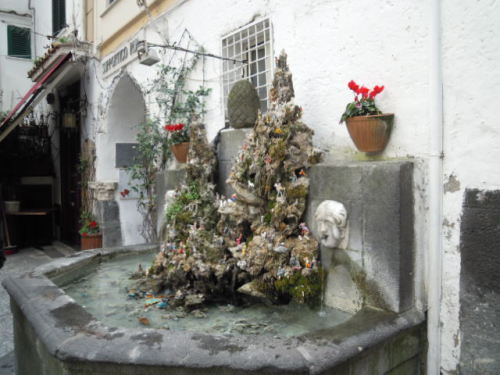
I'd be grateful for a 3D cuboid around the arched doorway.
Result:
[{"bbox_3d":[-1.800,-0.190,6.150,0.400,2.850,1.800,-1,2,-40],"label":"arched doorway"}]

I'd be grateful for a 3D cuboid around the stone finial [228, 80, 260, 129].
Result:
[{"bbox_3d":[-0.047,-0.716,3.490,0.280,0.420,0.280,0,1,0],"label":"stone finial"}]

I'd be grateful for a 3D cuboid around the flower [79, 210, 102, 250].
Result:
[{"bbox_3d":[-2.640,0.770,6.700,0.370,0.750,0.370,-1,2,-40],"label":"flower"}]

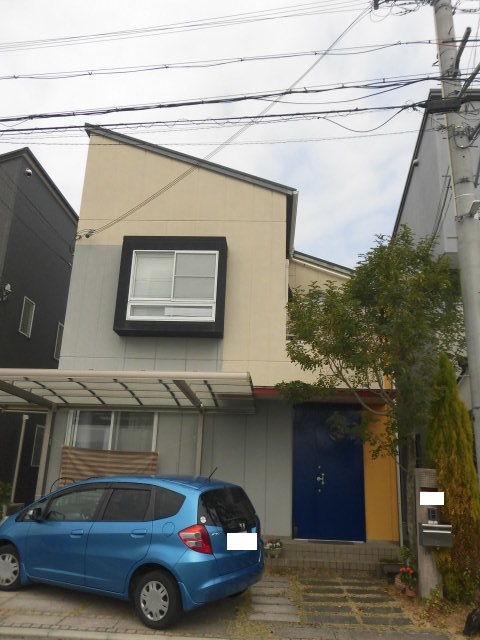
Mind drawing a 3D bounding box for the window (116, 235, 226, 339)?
[{"bbox_3d":[-1.291,-0.642,10.026,2.020,1.900,0.430,1,-16,3],"label":"window"}]

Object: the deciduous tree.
[{"bbox_3d":[2.138,1.128,8.368,3.050,5.850,2.500,1,-16,3],"label":"deciduous tree"}]

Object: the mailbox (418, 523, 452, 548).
[{"bbox_3d":[2.692,2.947,7.099,0.375,0.260,0.160,1,-16,3],"label":"mailbox"}]

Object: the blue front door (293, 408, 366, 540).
[{"bbox_3d":[1.574,2.675,9.193,1.250,2.310,0.100,1,-16,3],"label":"blue front door"}]

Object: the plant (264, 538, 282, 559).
[{"bbox_3d":[0.542,3.718,8.436,0.301,0.303,0.270,1,-16,3],"label":"plant"}]

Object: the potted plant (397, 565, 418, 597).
[{"bbox_3d":[2.338,3.662,7.266,0.310,0.380,0.310,1,-16,3],"label":"potted plant"}]

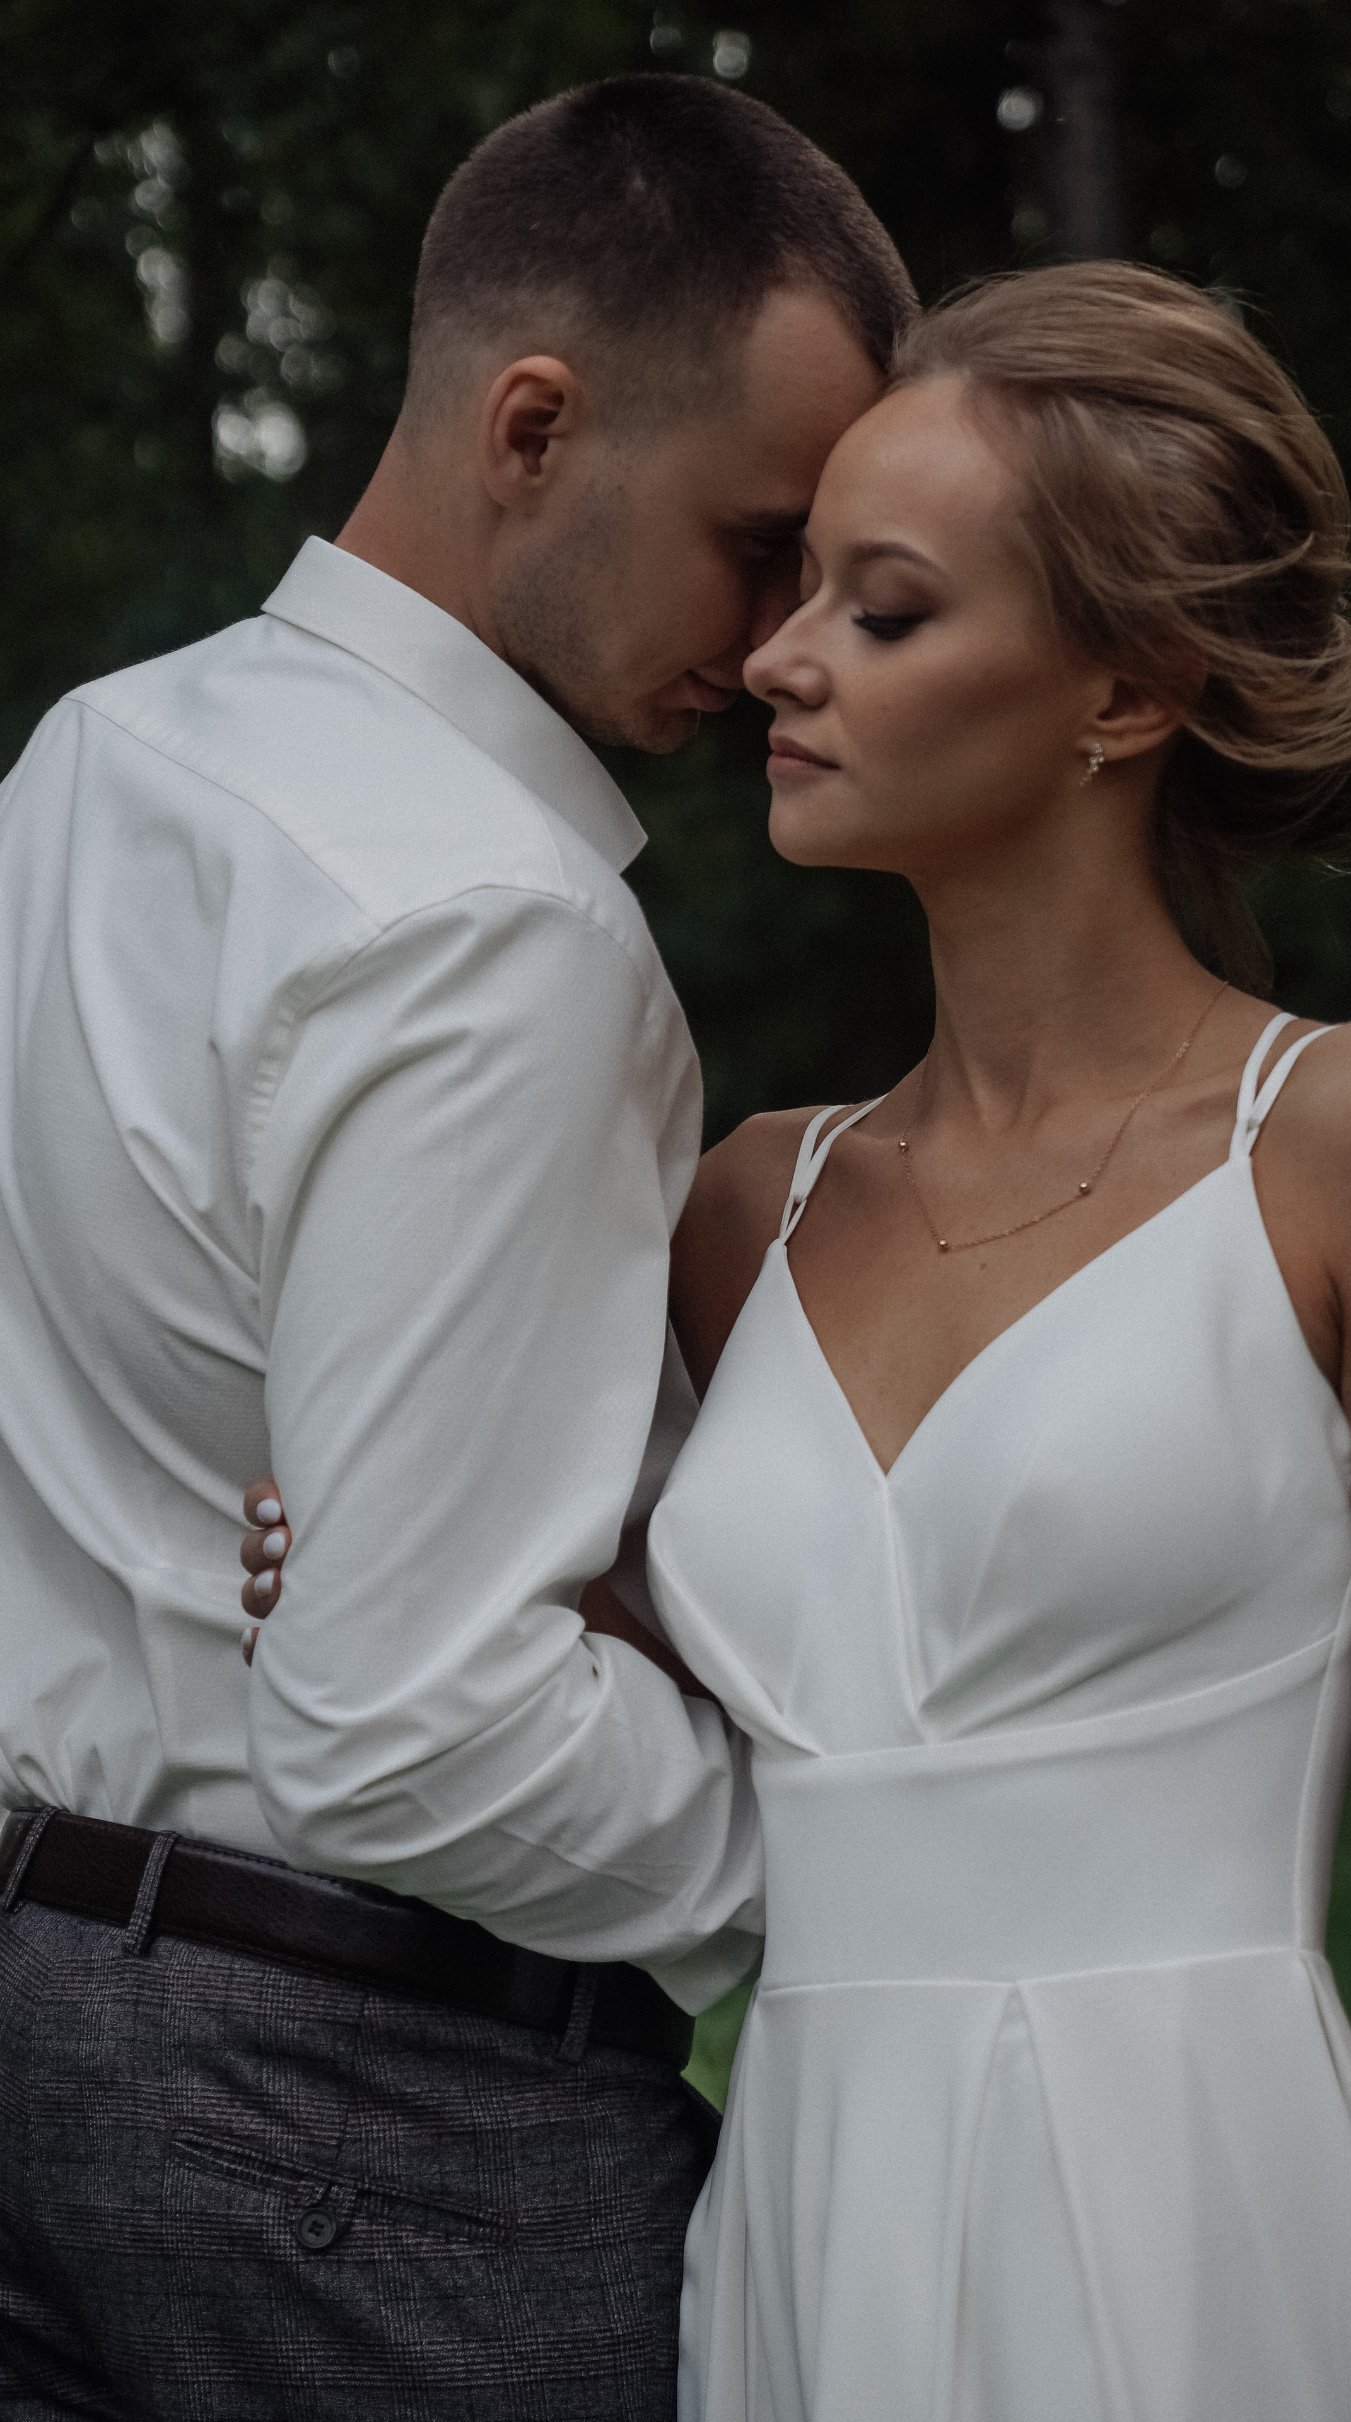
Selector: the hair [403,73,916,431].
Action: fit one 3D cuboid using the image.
[{"bbox_3d":[-0.007,-0.359,1.975,0.190,0.165,0.165,23,6,8],"label":"hair"}]

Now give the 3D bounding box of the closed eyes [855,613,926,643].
[{"bbox_3d":[0.081,-0.223,1.925,0.012,0.013,0.031,2,1,-30],"label":"closed eyes"}]

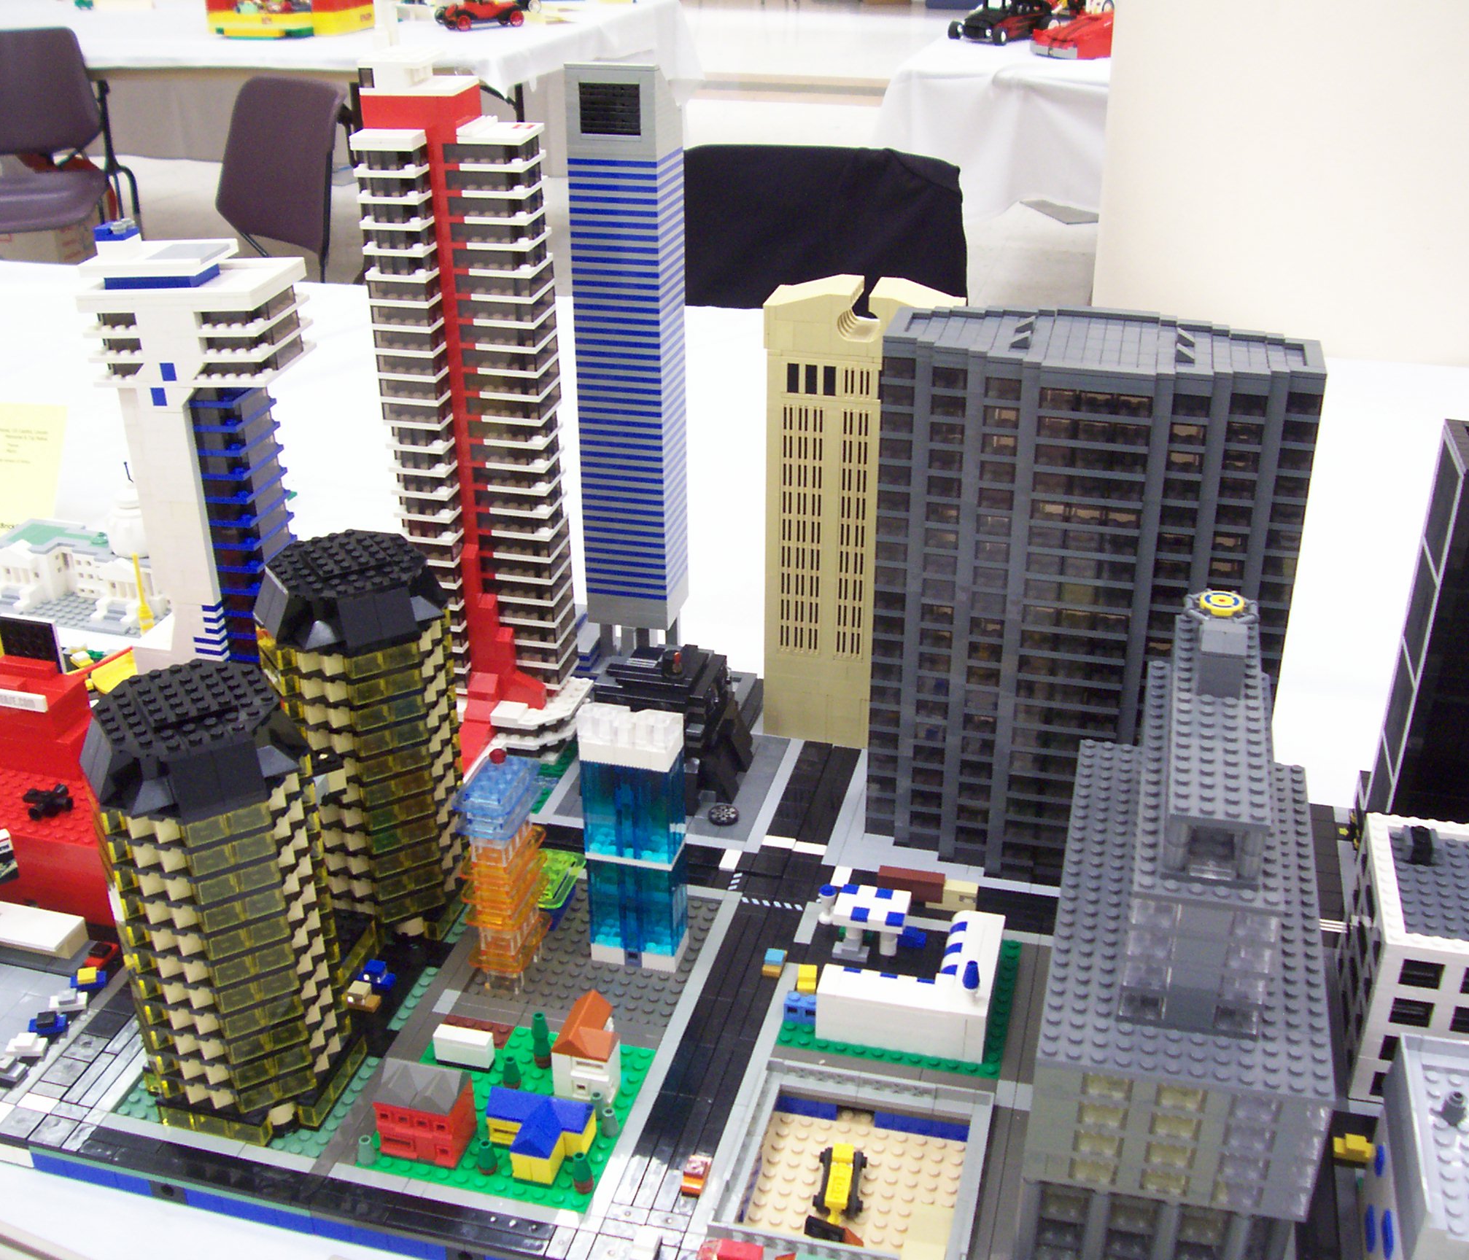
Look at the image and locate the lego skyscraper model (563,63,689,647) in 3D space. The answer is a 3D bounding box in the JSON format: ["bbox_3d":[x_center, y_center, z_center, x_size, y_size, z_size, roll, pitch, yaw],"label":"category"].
[{"bbox_3d":[-0.056,-0.135,0.917,0.048,0.355,0.050,6,27,13],"label":"lego skyscraper model"}]

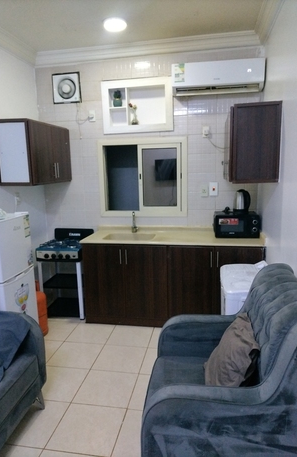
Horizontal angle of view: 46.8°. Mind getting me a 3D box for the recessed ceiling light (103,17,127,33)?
[{"bbox_3d":[-0.285,-1.765,2.979,0.180,0.040,0.180,0,11,10],"label":"recessed ceiling light"}]

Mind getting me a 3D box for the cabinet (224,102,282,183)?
[{"bbox_3d":[0.871,-0.709,2.995,0.360,0.575,0.970,0,11,10],"label":"cabinet"}]

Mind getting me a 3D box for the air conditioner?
[{"bbox_3d":[0.679,-1.460,3.377,0.860,0.287,0.215,0,11,10],"label":"air conditioner"}]

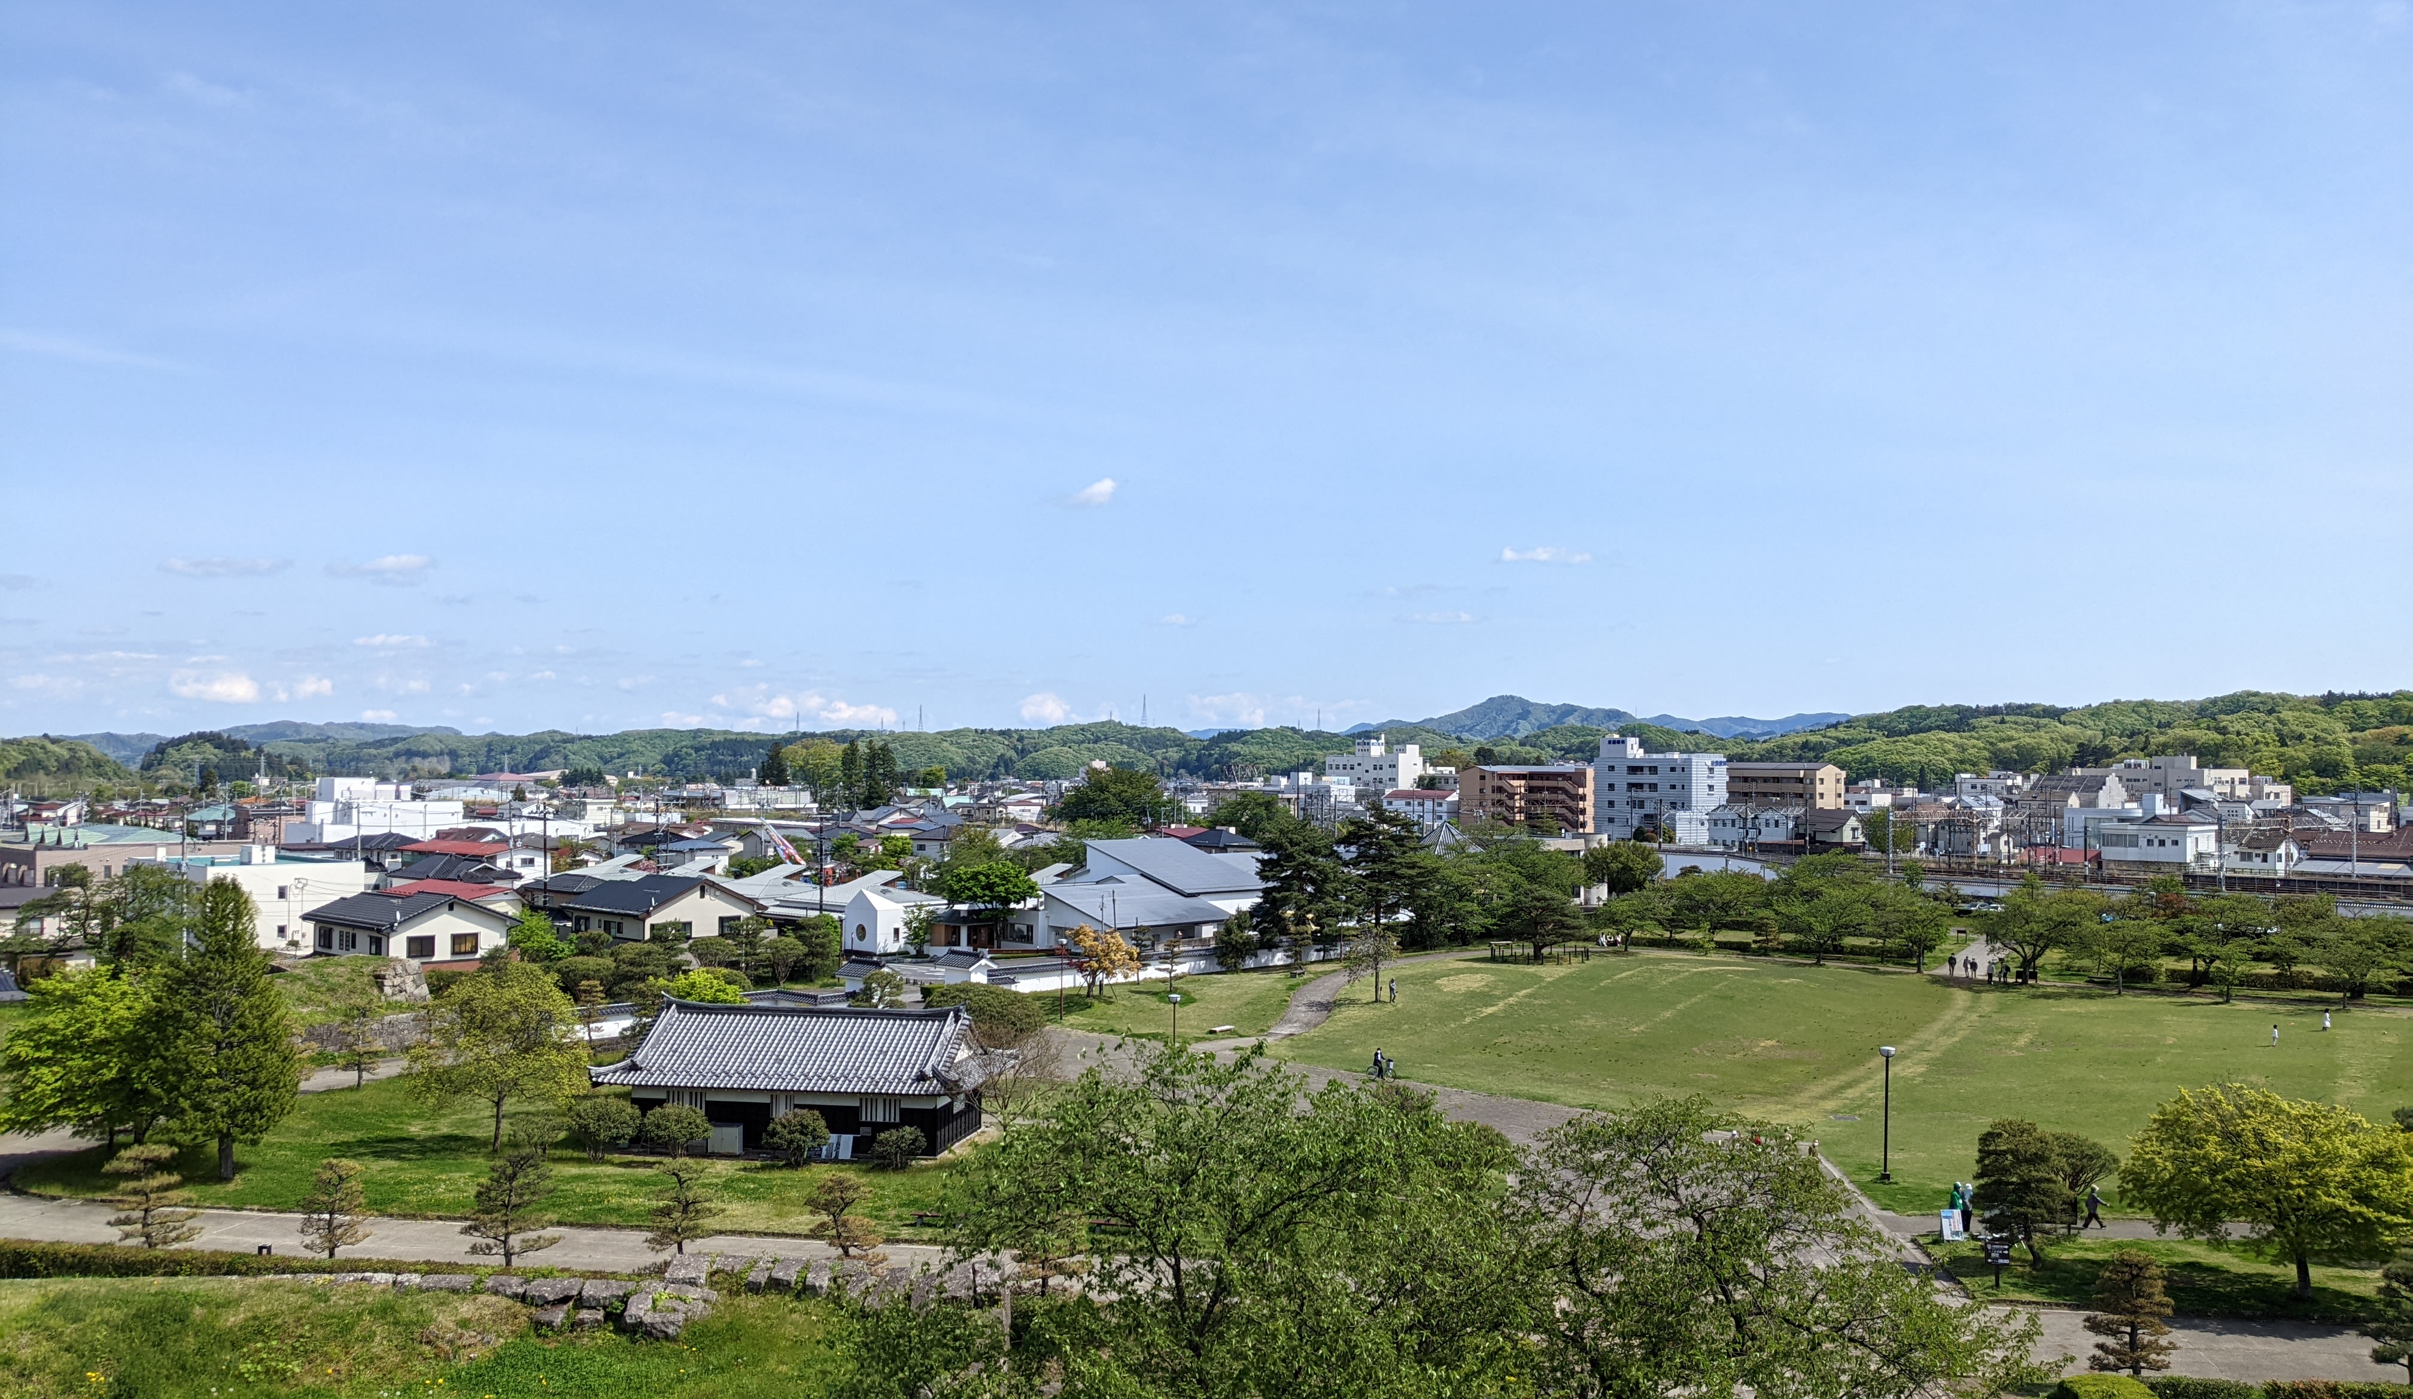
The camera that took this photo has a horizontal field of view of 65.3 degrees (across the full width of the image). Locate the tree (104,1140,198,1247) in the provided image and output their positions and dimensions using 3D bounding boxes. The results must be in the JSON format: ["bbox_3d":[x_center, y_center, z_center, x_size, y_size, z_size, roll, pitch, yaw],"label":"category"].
[{"bbox_3d":[-34.943,16.531,62.408,3.000,3.850,2.900,0,-2,0],"label":"tree"}]

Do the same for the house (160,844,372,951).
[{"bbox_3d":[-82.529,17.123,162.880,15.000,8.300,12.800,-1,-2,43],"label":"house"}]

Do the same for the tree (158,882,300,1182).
[{"bbox_3d":[-38.318,12.974,73.804,5.100,11.600,5.000,0,-2,0],"label":"tree"}]

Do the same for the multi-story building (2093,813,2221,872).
[{"bbox_3d":[134.669,20.201,265.509,10.500,7.900,12.000,1,-2,-40],"label":"multi-story building"}]

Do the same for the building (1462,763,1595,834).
[{"bbox_3d":[69.125,20.827,395.274,11.000,13.985,33.000,2,-2,-44],"label":"building"}]

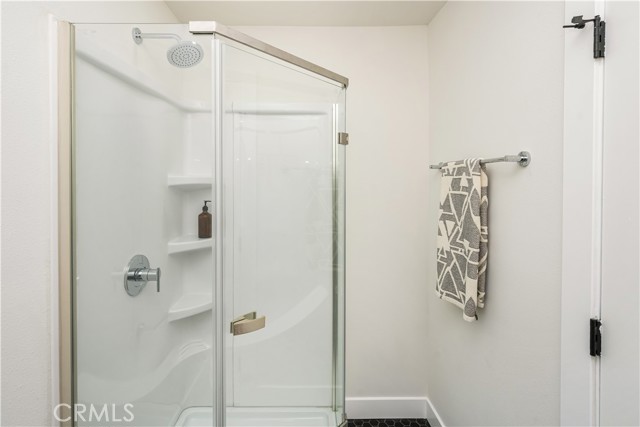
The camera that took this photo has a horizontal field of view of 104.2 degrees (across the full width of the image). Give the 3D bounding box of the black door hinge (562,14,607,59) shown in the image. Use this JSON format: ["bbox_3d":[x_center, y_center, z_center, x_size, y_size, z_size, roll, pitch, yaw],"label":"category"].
[{"bbox_3d":[0.680,-0.455,0.640,0.088,0.106,0.034,0,3,-4],"label":"black door hinge"}]

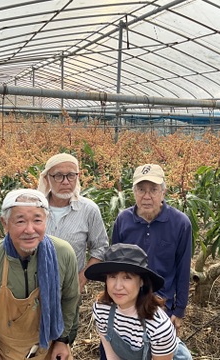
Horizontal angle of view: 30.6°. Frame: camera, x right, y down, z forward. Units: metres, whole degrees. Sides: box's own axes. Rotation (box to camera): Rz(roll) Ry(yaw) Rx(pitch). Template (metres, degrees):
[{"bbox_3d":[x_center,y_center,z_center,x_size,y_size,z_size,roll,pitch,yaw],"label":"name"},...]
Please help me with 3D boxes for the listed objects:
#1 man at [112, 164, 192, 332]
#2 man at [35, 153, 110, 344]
[{"bbox_3d":[0.220,0.690,2.330,0.490,1.600,0.390,4,9,9],"label":"man"},{"bbox_3d":[-0.270,0.665,2.350,0.530,1.640,0.420,4,9,7],"label":"man"}]

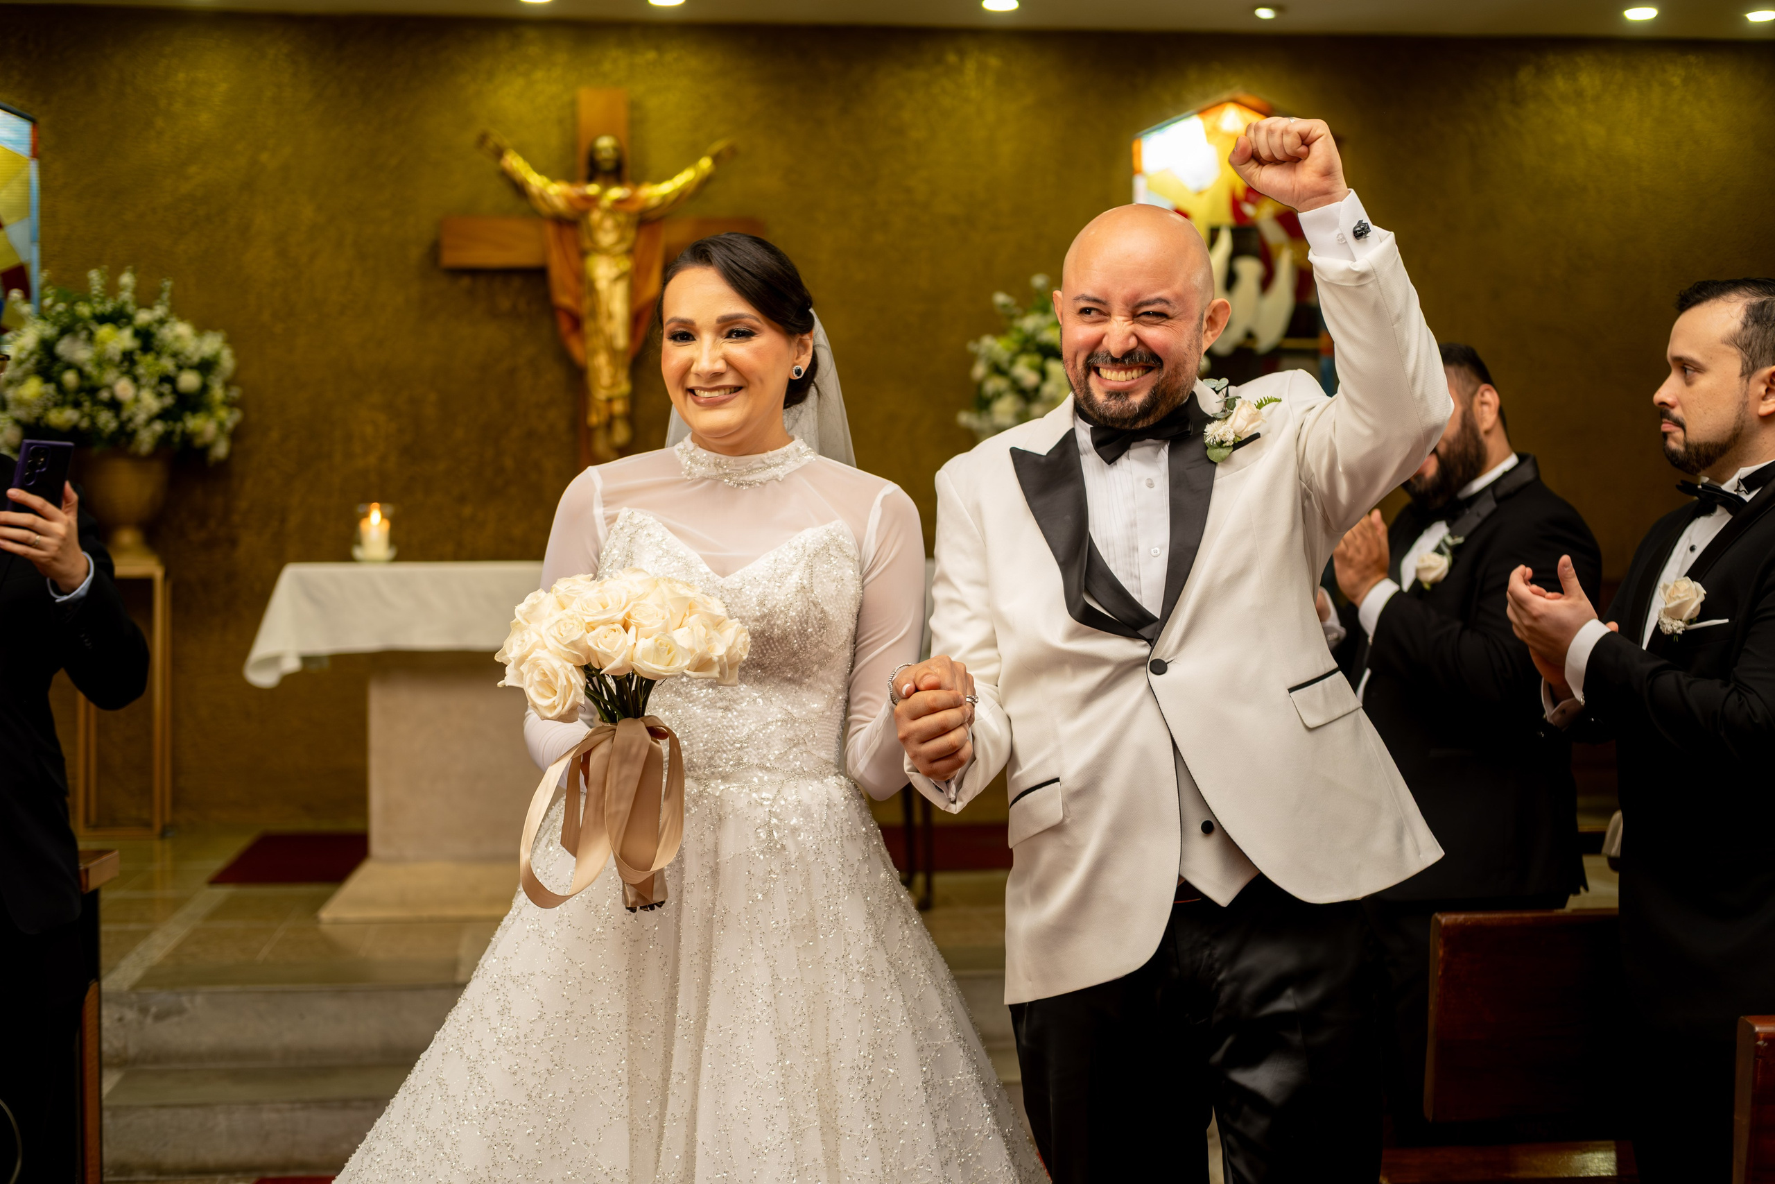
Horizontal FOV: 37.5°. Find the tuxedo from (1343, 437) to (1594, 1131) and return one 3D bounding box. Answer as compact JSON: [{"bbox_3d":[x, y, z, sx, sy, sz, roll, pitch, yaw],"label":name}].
[{"bbox_3d":[0.890,0.524,4.142,0.440,1.460,0.520,-2,3,-37],"label":"tuxedo"}]

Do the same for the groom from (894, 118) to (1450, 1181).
[{"bbox_3d":[0.320,0.401,2.987,0.650,1.860,0.460,0,2,5],"label":"groom"}]

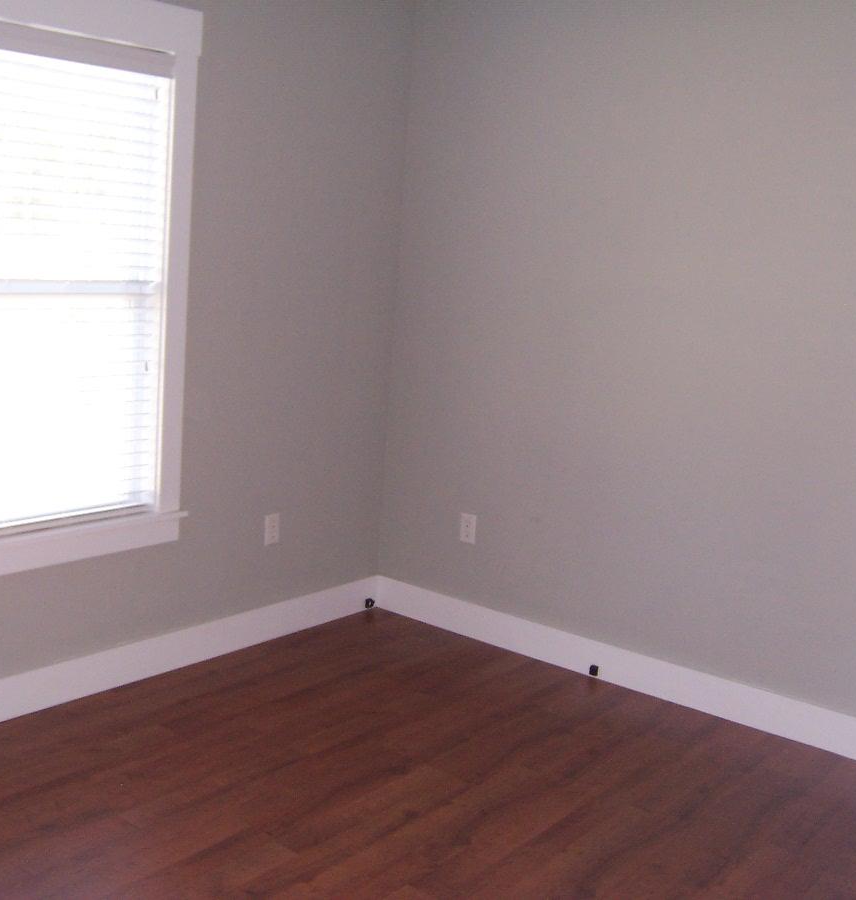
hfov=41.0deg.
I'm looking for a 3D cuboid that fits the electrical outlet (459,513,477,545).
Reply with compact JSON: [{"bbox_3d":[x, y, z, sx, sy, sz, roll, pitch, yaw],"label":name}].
[{"bbox_3d":[0.157,0.312,4.517,0.070,0.114,0.010,12,13,37],"label":"electrical outlet"}]

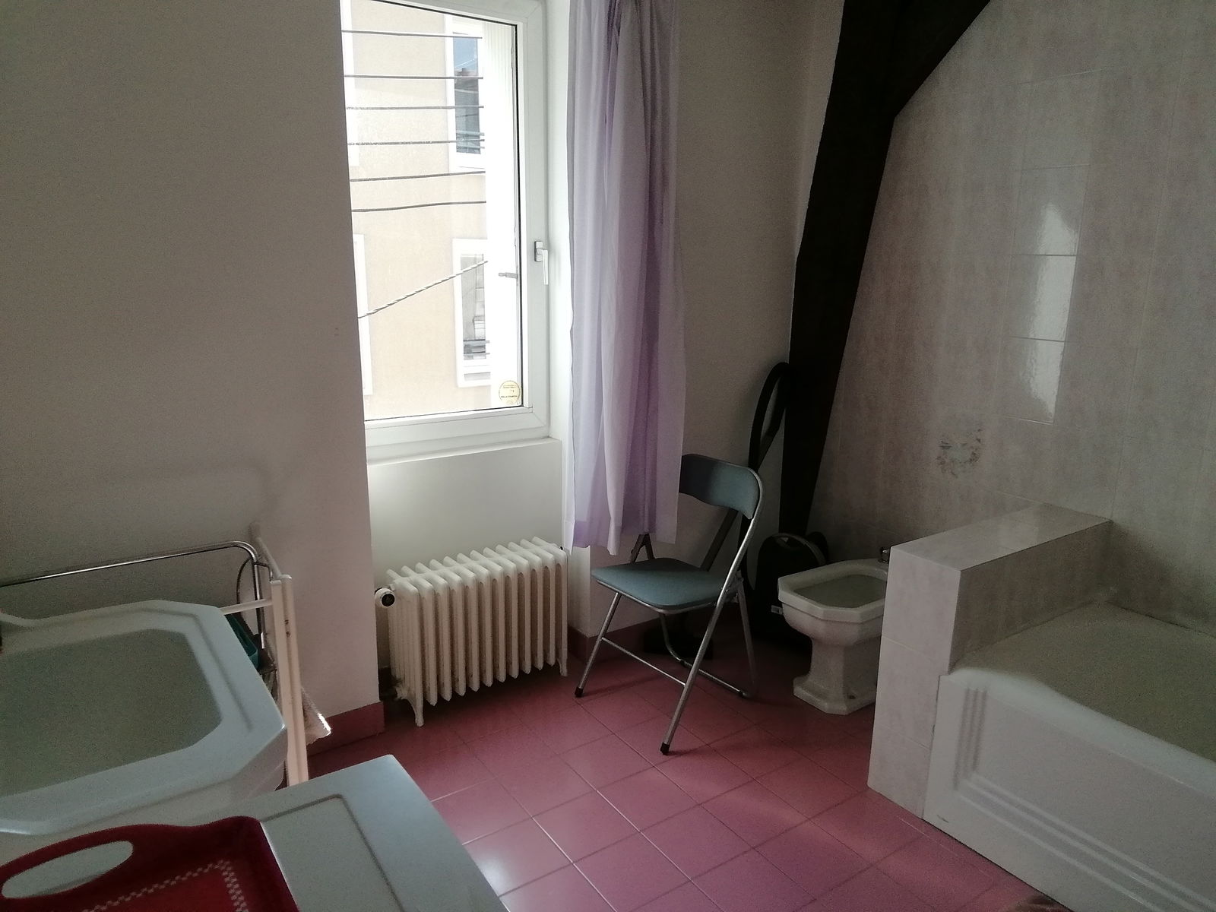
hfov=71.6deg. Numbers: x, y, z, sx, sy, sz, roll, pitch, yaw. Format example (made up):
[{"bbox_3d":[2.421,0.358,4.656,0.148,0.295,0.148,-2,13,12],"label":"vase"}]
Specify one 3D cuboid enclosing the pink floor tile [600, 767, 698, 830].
[{"bbox_3d":[0.106,0.921,2.264,0.198,0.010,0.198,-8,17,-34],"label":"pink floor tile"}]

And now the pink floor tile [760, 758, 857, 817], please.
[{"bbox_3d":[0.552,0.916,2.328,0.198,0.010,0.198,-9,17,-33],"label":"pink floor tile"}]

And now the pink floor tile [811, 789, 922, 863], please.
[{"bbox_3d":[0.664,0.957,2.168,0.198,0.010,0.198,-9,17,-33],"label":"pink floor tile"}]

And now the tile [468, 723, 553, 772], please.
[{"bbox_3d":[-0.286,0.862,2.472,0.198,0.010,0.198,-8,17,-34],"label":"tile"}]

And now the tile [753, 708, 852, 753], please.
[{"bbox_3d":[0.600,0.850,2.597,0.198,0.010,0.198,-8,17,-34],"label":"tile"}]

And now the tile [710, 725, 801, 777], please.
[{"bbox_3d":[0.439,0.875,2.488,0.198,0.010,0.198,-9,17,-33],"label":"tile"}]

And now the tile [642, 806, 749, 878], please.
[{"bbox_3d":[0.221,0.965,2.109,0.198,0.010,0.198,-9,17,-33],"label":"tile"}]

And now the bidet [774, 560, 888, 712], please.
[{"bbox_3d":[0.828,0.596,2.814,0.580,0.386,0.325,-9,17,-33],"label":"bidet"}]

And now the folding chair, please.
[{"bbox_3d":[0.206,0.418,2.656,0.460,0.790,0.440,-10,18,-38],"label":"folding chair"}]

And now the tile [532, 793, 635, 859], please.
[{"bbox_3d":[-0.059,0.946,2.153,0.198,0.010,0.198,-8,17,-34],"label":"tile"}]

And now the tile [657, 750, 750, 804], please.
[{"bbox_3d":[0.270,0.897,2.375,0.198,0.010,0.198,-8,17,-34],"label":"tile"}]

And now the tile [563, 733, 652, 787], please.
[{"bbox_3d":[-0.008,0.880,2.424,0.198,0.010,0.198,-8,17,-34],"label":"tile"}]

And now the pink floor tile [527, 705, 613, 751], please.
[{"bbox_3d":[-0.121,0.838,2.583,0.198,0.010,0.198,-8,17,-34],"label":"pink floor tile"}]

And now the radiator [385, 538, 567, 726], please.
[{"bbox_3d":[-0.414,0.555,2.772,0.570,0.455,0.205,-10,17,-37],"label":"radiator"}]

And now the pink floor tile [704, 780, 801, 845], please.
[{"bbox_3d":[0.384,0.939,2.216,0.198,0.010,0.198,-8,17,-34],"label":"pink floor tile"}]

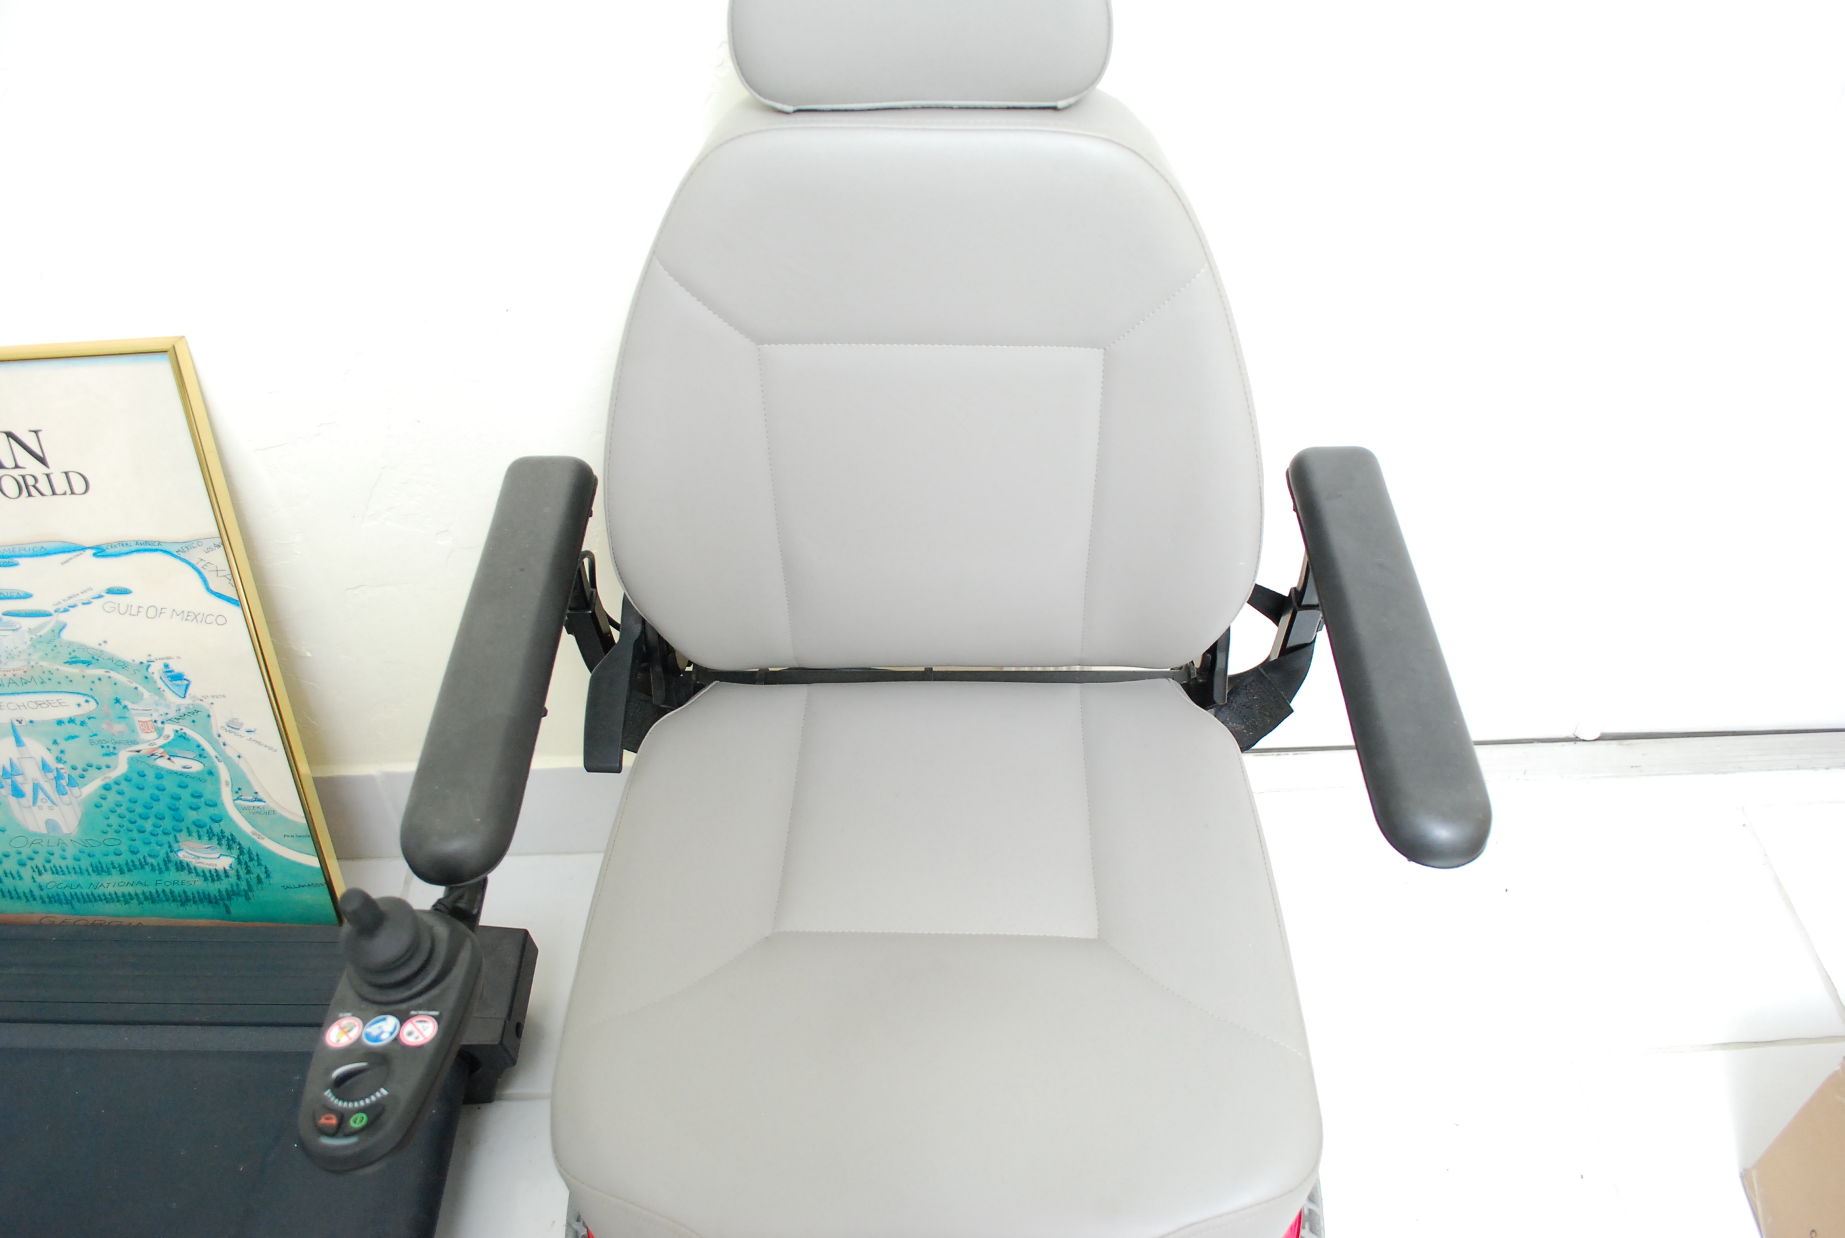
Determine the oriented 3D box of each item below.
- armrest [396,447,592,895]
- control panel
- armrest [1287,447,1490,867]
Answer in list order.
[{"bbox_3d":[-0.274,0.017,0.920,0.059,0.036,0.342,-1,49,1],"label":"armrest"},{"bbox_3d":[-0.281,0.204,0.720,0.076,0.100,0.161,-3,37,2],"label":"control panel"},{"bbox_3d":[0.299,0.008,0.906,0.058,0.036,0.334,-1,49,1],"label":"armrest"}]

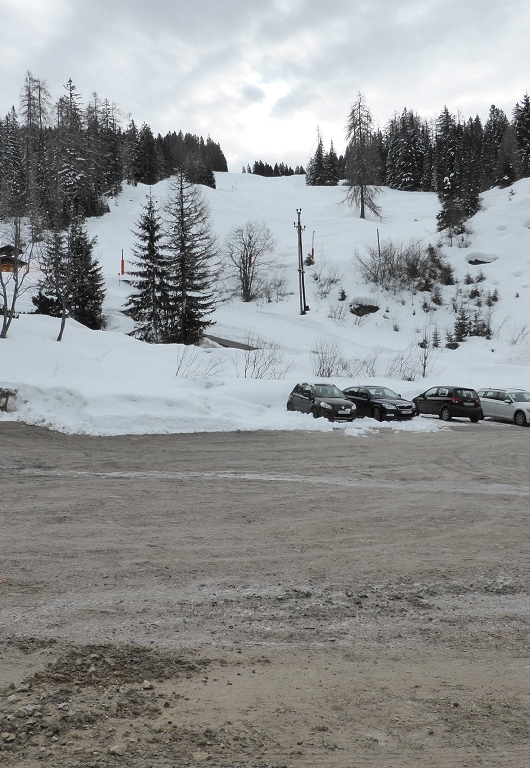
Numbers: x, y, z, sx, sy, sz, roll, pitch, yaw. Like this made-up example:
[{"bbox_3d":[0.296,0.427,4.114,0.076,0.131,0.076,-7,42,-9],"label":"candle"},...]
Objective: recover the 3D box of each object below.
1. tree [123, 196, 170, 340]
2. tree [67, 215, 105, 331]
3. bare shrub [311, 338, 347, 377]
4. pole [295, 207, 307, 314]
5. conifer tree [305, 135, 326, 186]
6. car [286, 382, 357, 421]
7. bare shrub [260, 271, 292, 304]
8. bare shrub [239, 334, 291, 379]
[{"bbox_3d":[-8.825,-8.710,56.500,4.100,11.700,4.100,-1,0,0],"label":"tree"},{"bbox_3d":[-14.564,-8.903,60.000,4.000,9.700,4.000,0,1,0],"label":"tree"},{"bbox_3d":[3.576,-1.469,41.000,1.900,2.100,1.900,0,1,0],"label":"bare shrub"},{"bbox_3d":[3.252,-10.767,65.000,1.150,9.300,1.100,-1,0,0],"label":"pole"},{"bbox_3d":[13.316,-59.067,195.000,5.200,14.400,5.200,-1,0,0],"label":"conifer tree"},{"bbox_3d":[2.470,0.800,31.986,1.755,1.600,4.140,0,1,-22],"label":"car"},{"bbox_3d":[1.022,-9.396,72.000,3.000,3.200,2.700,-1,0,0],"label":"bare shrub"},{"bbox_3d":[0.026,-1.432,38.500,2.500,2.300,2.500,0,1,0],"label":"bare shrub"}]

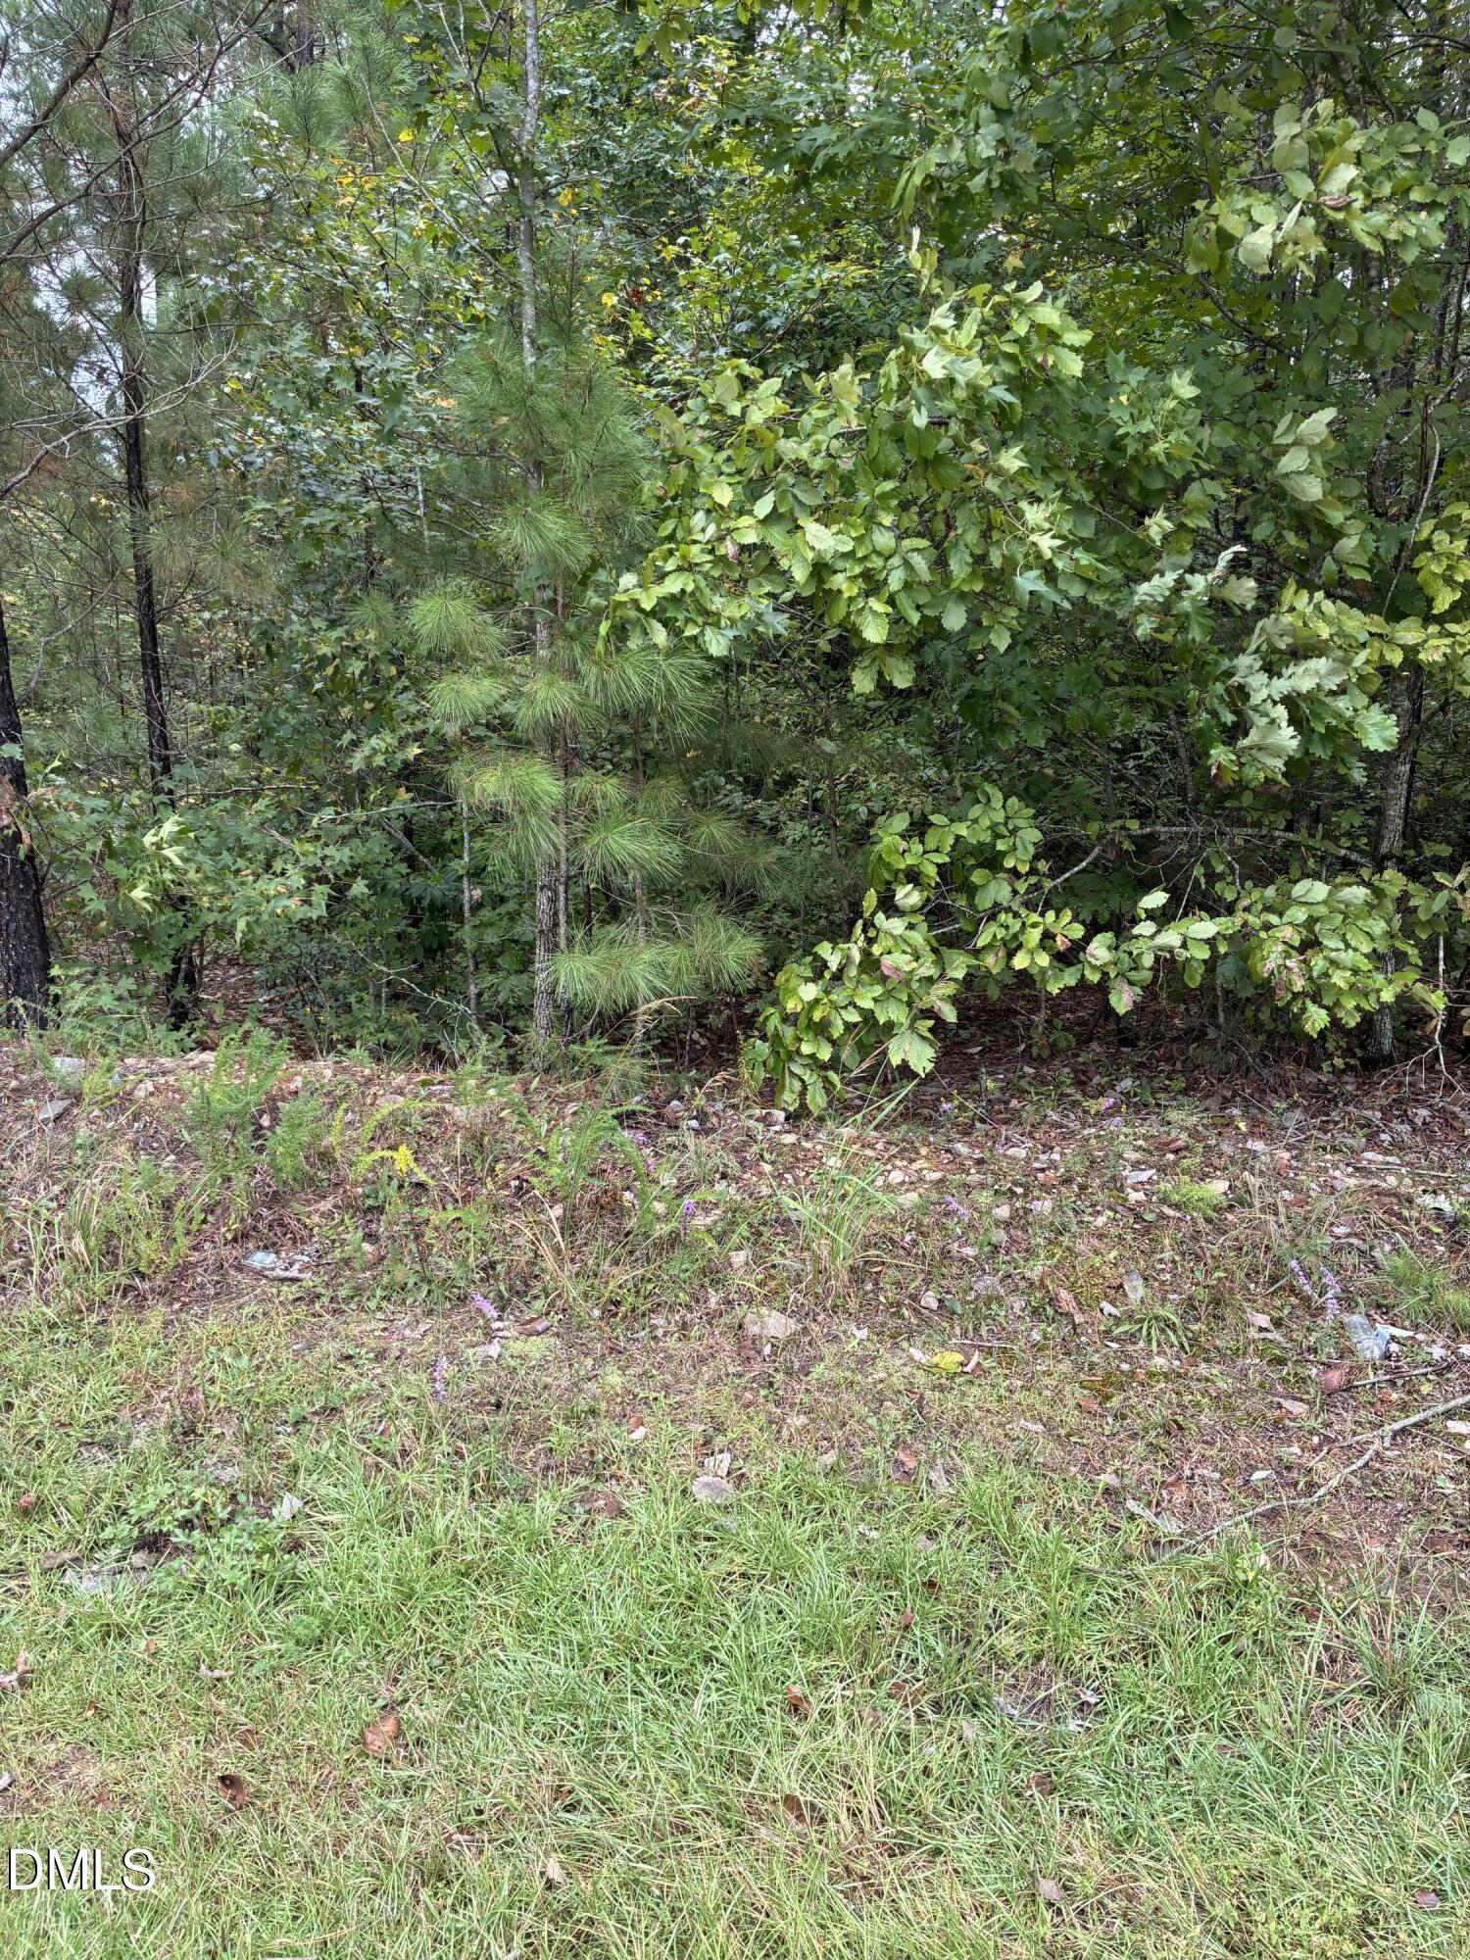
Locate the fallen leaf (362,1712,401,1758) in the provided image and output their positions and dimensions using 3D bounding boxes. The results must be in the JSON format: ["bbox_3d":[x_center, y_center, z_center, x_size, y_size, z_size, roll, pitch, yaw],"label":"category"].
[{"bbox_3d":[-0.589,1.258,2.450,0.055,0.027,0.088,3,9,18],"label":"fallen leaf"}]

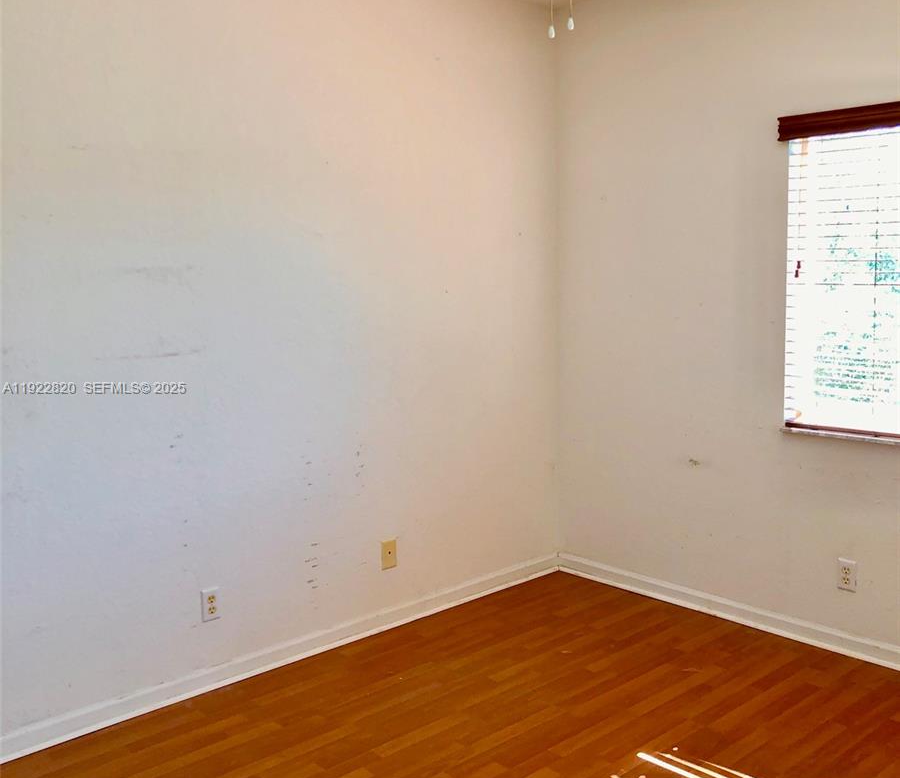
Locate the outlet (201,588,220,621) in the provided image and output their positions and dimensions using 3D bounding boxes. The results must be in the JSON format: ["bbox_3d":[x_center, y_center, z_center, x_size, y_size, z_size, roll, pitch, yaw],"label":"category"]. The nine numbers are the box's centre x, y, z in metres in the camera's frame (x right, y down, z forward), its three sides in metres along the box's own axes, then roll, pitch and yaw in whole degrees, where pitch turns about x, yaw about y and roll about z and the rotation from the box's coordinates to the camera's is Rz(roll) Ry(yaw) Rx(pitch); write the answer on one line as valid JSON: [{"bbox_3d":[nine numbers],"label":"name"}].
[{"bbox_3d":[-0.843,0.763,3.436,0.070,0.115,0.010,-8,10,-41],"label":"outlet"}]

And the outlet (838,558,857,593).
[{"bbox_3d":[1.466,0.691,3.594,0.010,0.115,0.070,-8,10,-41],"label":"outlet"}]

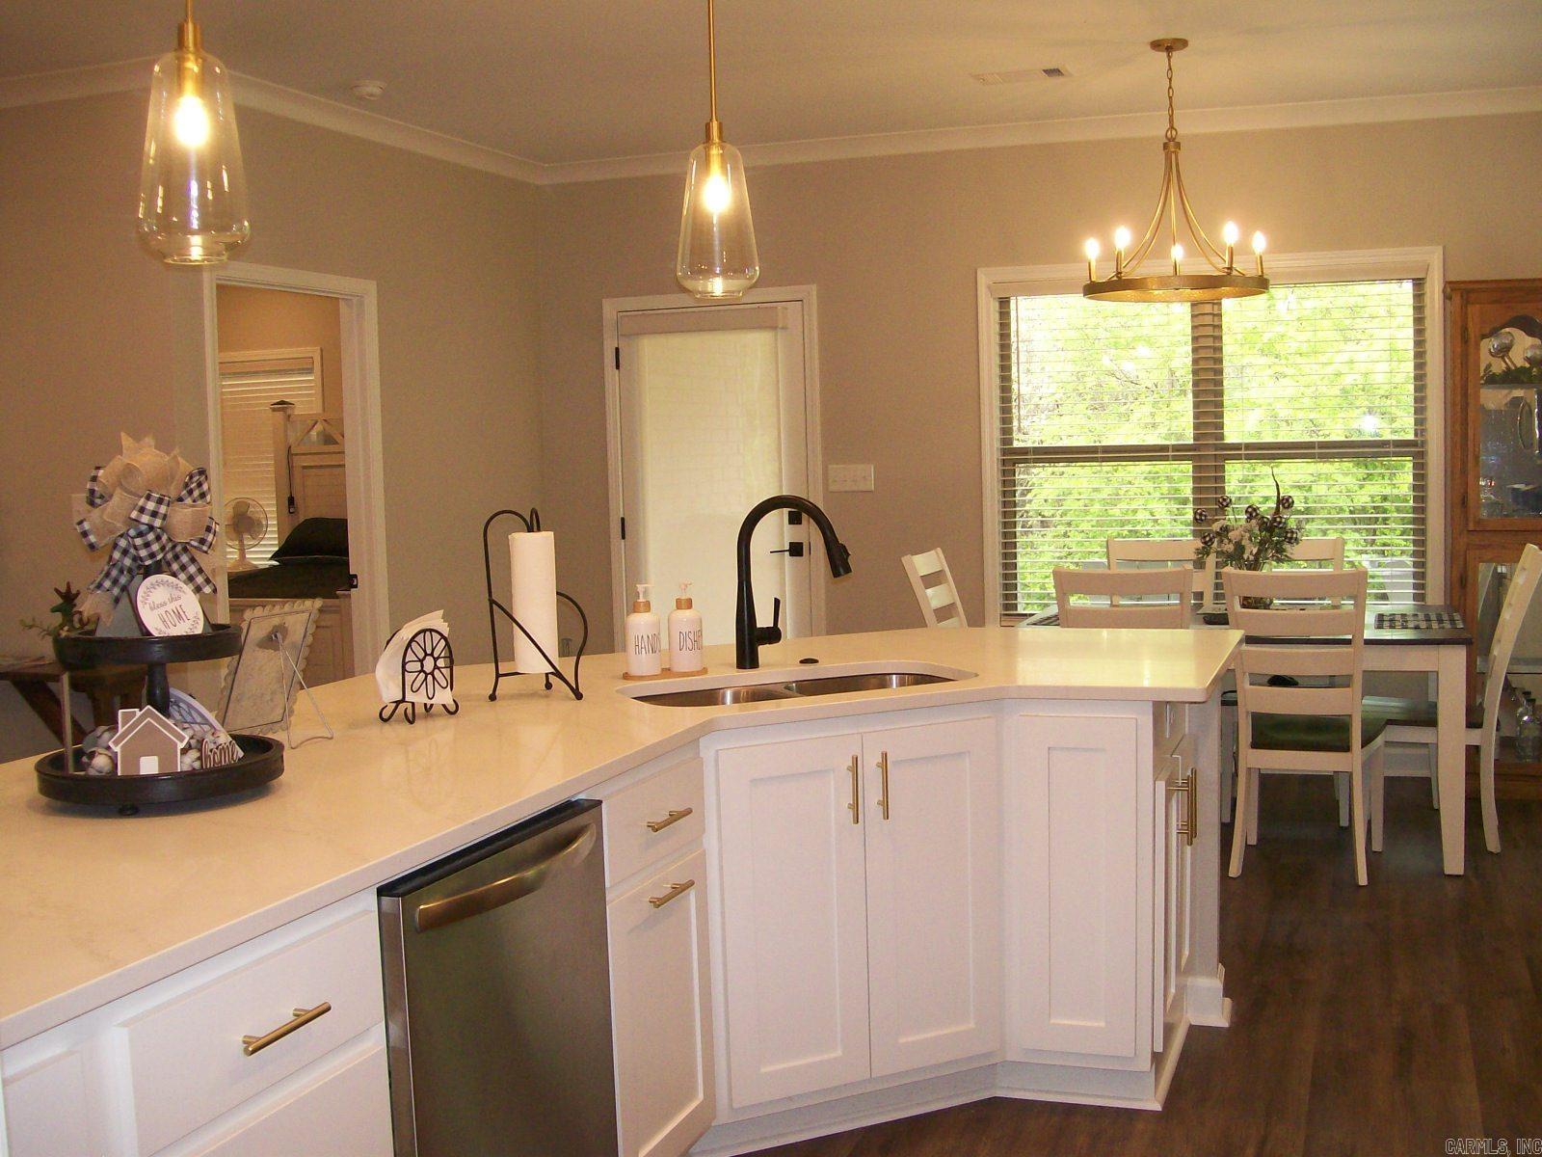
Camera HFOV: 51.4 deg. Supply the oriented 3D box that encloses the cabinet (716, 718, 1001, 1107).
[{"bbox_3d":[0.067,0.653,3.509,0.660,0.750,0.580,-4,6,-24],"label":"cabinet"}]

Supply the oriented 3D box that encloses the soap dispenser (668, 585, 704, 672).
[{"bbox_3d":[-0.188,0.108,3.520,0.075,0.193,0.078,-2,5,0],"label":"soap dispenser"}]

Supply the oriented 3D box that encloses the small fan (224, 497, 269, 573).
[{"bbox_3d":[-3.411,-0.280,10.355,0.340,0.490,0.230,-3,5,-22],"label":"small fan"}]

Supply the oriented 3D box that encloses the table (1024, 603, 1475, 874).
[{"bbox_3d":[1.626,0.517,5.596,1.480,0.755,0.930,0,6,19],"label":"table"}]

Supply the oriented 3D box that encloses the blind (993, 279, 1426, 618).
[{"bbox_3d":[1.748,-0.533,6.504,1.700,1.340,0.070,0,6,19],"label":"blind"}]

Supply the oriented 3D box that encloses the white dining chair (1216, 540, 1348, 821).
[{"bbox_3d":[1.912,0.364,5.943,0.460,1.000,0.610,0,5,20],"label":"white dining chair"}]

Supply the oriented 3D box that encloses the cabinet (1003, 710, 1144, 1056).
[{"bbox_3d":[0.731,0.620,3.609,0.315,0.770,0.580,0,6,19],"label":"cabinet"}]

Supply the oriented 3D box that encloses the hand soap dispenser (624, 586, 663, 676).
[{"bbox_3d":[-0.278,0.114,3.481,0.075,0.193,0.078,-2,5,0],"label":"hand soap dispenser"}]

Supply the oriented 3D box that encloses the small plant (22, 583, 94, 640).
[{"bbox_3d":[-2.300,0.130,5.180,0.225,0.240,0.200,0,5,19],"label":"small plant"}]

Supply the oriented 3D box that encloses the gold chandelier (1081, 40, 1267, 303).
[{"bbox_3d":[1.322,-1.342,5.260,0.610,0.870,0.610,0,5,20],"label":"gold chandelier"}]

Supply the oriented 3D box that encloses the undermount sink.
[{"bbox_3d":[0.071,0.329,3.377,0.770,0.200,0.410,-4,5,-24],"label":"undermount sink"}]

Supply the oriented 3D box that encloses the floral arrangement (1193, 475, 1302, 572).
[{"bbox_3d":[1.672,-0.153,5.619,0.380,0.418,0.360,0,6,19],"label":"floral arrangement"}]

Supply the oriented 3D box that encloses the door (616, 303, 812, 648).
[{"bbox_3d":[-0.250,-0.217,7.406,0.910,2.040,0.050,0,5,20],"label":"door"}]

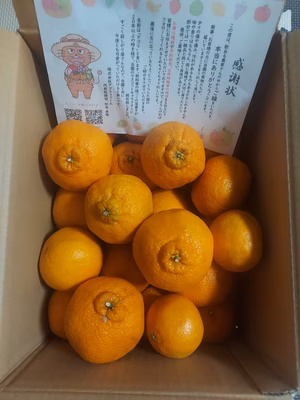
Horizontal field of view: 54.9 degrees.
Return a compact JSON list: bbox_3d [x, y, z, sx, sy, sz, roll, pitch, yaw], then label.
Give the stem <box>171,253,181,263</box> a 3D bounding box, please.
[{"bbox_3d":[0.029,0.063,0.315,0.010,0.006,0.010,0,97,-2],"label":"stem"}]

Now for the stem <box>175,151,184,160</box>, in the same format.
[{"bbox_3d":[0.037,-0.056,0.360,0.011,0.006,0.011,0,96,-4],"label":"stem"}]

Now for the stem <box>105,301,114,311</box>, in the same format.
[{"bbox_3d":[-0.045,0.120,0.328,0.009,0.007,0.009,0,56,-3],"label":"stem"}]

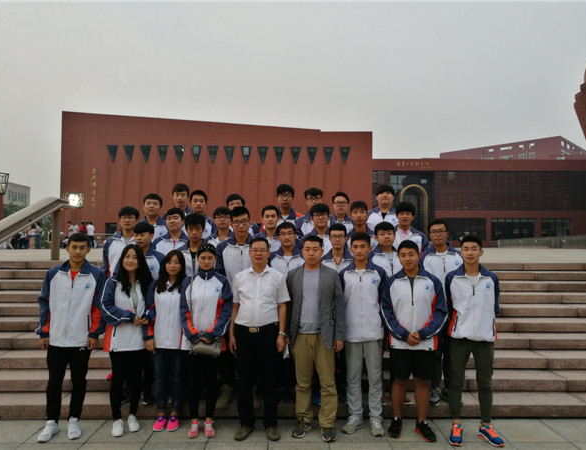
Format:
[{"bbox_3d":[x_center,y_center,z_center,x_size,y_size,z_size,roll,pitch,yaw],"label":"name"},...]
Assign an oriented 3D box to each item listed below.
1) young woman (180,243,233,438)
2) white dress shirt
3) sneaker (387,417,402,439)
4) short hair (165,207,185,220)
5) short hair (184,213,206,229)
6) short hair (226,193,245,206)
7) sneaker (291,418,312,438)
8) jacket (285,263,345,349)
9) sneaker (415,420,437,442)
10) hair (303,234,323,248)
[{"bbox_3d":[-0.754,0.988,4.080,0.455,1.660,0.340,0,0,-5],"label":"young woman"},{"bbox_3d":[-0.286,0.620,4.120,0.510,0.560,0.290,0,0,-3],"label":"white dress shirt"},{"bbox_3d":[0.900,1.765,4.100,0.108,0.118,0.285,0,0,15],"label":"sneaker"},{"bbox_3d":[-1.259,-0.113,5.024,0.200,0.150,0.205,0,-1,-8],"label":"short hair"},{"bbox_3d":[-0.967,-0.024,4.621,0.195,0.180,0.220,0,0,-12],"label":"short hair"},{"bbox_3d":[-0.671,-0.285,5.509,0.210,0.160,0.205,0,-1,-5],"label":"short hair"},{"bbox_3d":[0.088,1.782,4.175,0.110,0.120,0.290,0,-1,22],"label":"sneaker"},{"bbox_3d":[0.197,0.694,4.094,0.530,0.760,0.300,0,-1,2],"label":"jacket"},{"bbox_3d":[1.187,1.807,4.162,0.105,0.110,0.285,0,0,-13],"label":"sneaker"},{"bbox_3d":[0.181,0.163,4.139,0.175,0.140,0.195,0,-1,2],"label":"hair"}]

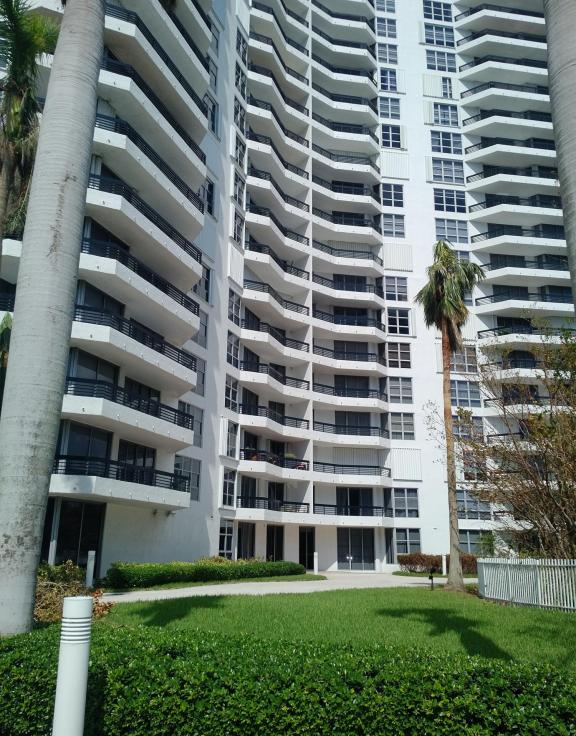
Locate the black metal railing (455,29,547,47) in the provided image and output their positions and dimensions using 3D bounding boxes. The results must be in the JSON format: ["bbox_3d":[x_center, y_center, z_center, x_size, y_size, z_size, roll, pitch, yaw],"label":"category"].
[{"bbox_3d":[18.580,-28.283,51.580,7.792,0.660,1.395,1,-16,-3],"label":"black metal railing"}]

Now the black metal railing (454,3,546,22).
[{"bbox_3d":[20.178,-33.151,56.875,8.365,0.620,1.953,3,-16,-9],"label":"black metal railing"}]

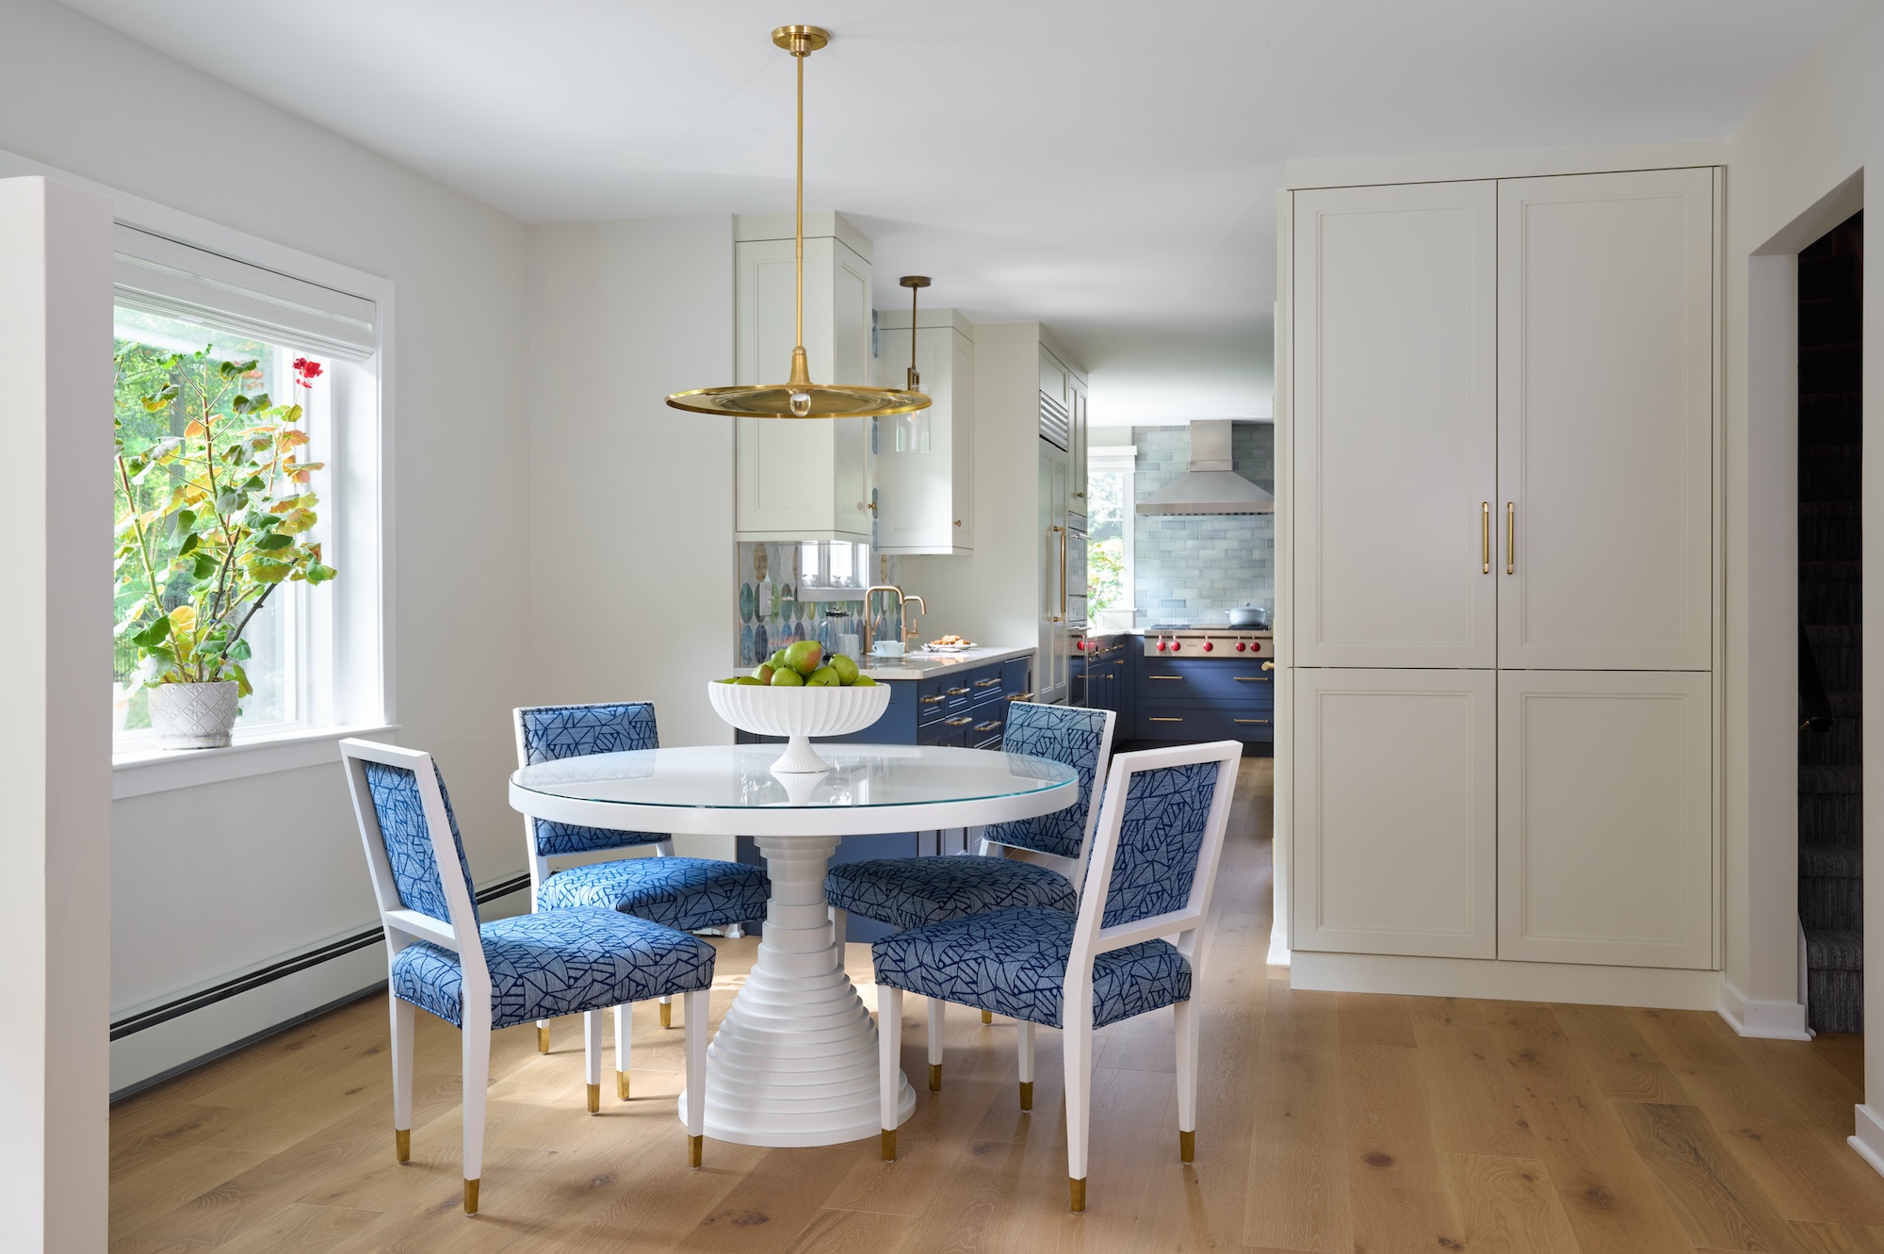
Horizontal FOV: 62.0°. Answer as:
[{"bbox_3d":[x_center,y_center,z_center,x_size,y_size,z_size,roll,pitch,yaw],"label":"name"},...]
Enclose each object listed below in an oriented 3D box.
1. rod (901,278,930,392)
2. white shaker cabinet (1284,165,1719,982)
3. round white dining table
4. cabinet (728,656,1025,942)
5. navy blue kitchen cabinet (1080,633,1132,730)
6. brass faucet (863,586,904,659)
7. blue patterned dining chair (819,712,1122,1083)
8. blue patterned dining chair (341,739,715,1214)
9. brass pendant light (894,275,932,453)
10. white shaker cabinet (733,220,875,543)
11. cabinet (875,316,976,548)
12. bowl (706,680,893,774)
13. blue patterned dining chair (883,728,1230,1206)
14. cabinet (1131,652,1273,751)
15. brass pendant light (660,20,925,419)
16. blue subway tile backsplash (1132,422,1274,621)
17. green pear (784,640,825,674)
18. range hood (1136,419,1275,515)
[{"bbox_3d":[-0.111,-1.187,6.418,0.120,0.477,0.120,0,1,0],"label":"rod"},{"bbox_3d":[1.650,-0.116,4.741,1.180,2.380,0.500,0,1,13],"label":"white shaker cabinet"},{"bbox_3d":[-0.336,0.715,3.600,1.300,0.768,1.300,0,1,0],"label":"round white dining table"},{"bbox_3d":[-0.147,0.598,6.454,0.640,0.880,2.200,0,1,13],"label":"cabinet"},{"bbox_3d":[0.798,0.528,10.481,0.660,0.890,2.350,0,1,13],"label":"navy blue kitchen cabinet"},{"bbox_3d":[-0.243,-0.028,6.560,0.180,0.300,0.070,0,1,13],"label":"brass faucet"},{"bbox_3d":[0.084,0.658,4.058,0.609,0.885,0.500,-1,1,-35],"label":"blue patterned dining chair"},{"bbox_3d":[-0.869,0.677,3.251,0.609,0.885,0.500,-1,1,-40],"label":"blue patterned dining chair"},{"bbox_3d":[-0.119,-1.071,6.420,0.148,0.705,0.148,0,1,0],"label":"brass pendant light"},{"bbox_3d":[-0.487,-0.859,5.622,0.368,1.124,0.471,0,1,13],"label":"white shaker cabinet"},{"bbox_3d":[-0.078,-0.891,7.370,0.368,1.105,0.470,0,1,13],"label":"cabinet"},{"bbox_3d":[-0.329,0.232,3.630,0.425,0.205,0.425,0,1,0],"label":"bowl"},{"bbox_3d":[0.249,0.674,3.237,0.609,0.885,0.500,1,2,42],"label":"blue patterned dining chair"},{"bbox_3d":[1.923,0.519,11.372,0.980,0.730,0.620,0,1,13],"label":"cabinet"},{"bbox_3d":[-0.327,-0.924,3.610,0.610,0.875,0.610,0,1,0],"label":"brass pendant light"},{"bbox_3d":[2.003,-0.760,11.700,1.220,1.500,0.040,0,1,13],"label":"blue subway tile backsplash"},{"bbox_3d":[-0.318,0.069,3.599,0.088,0.078,0.078,-40,-9,9],"label":"green pear"},{"bbox_3d":[2.006,-1.178,11.638,1.066,0.712,0.620,0,1,13],"label":"range hood"}]

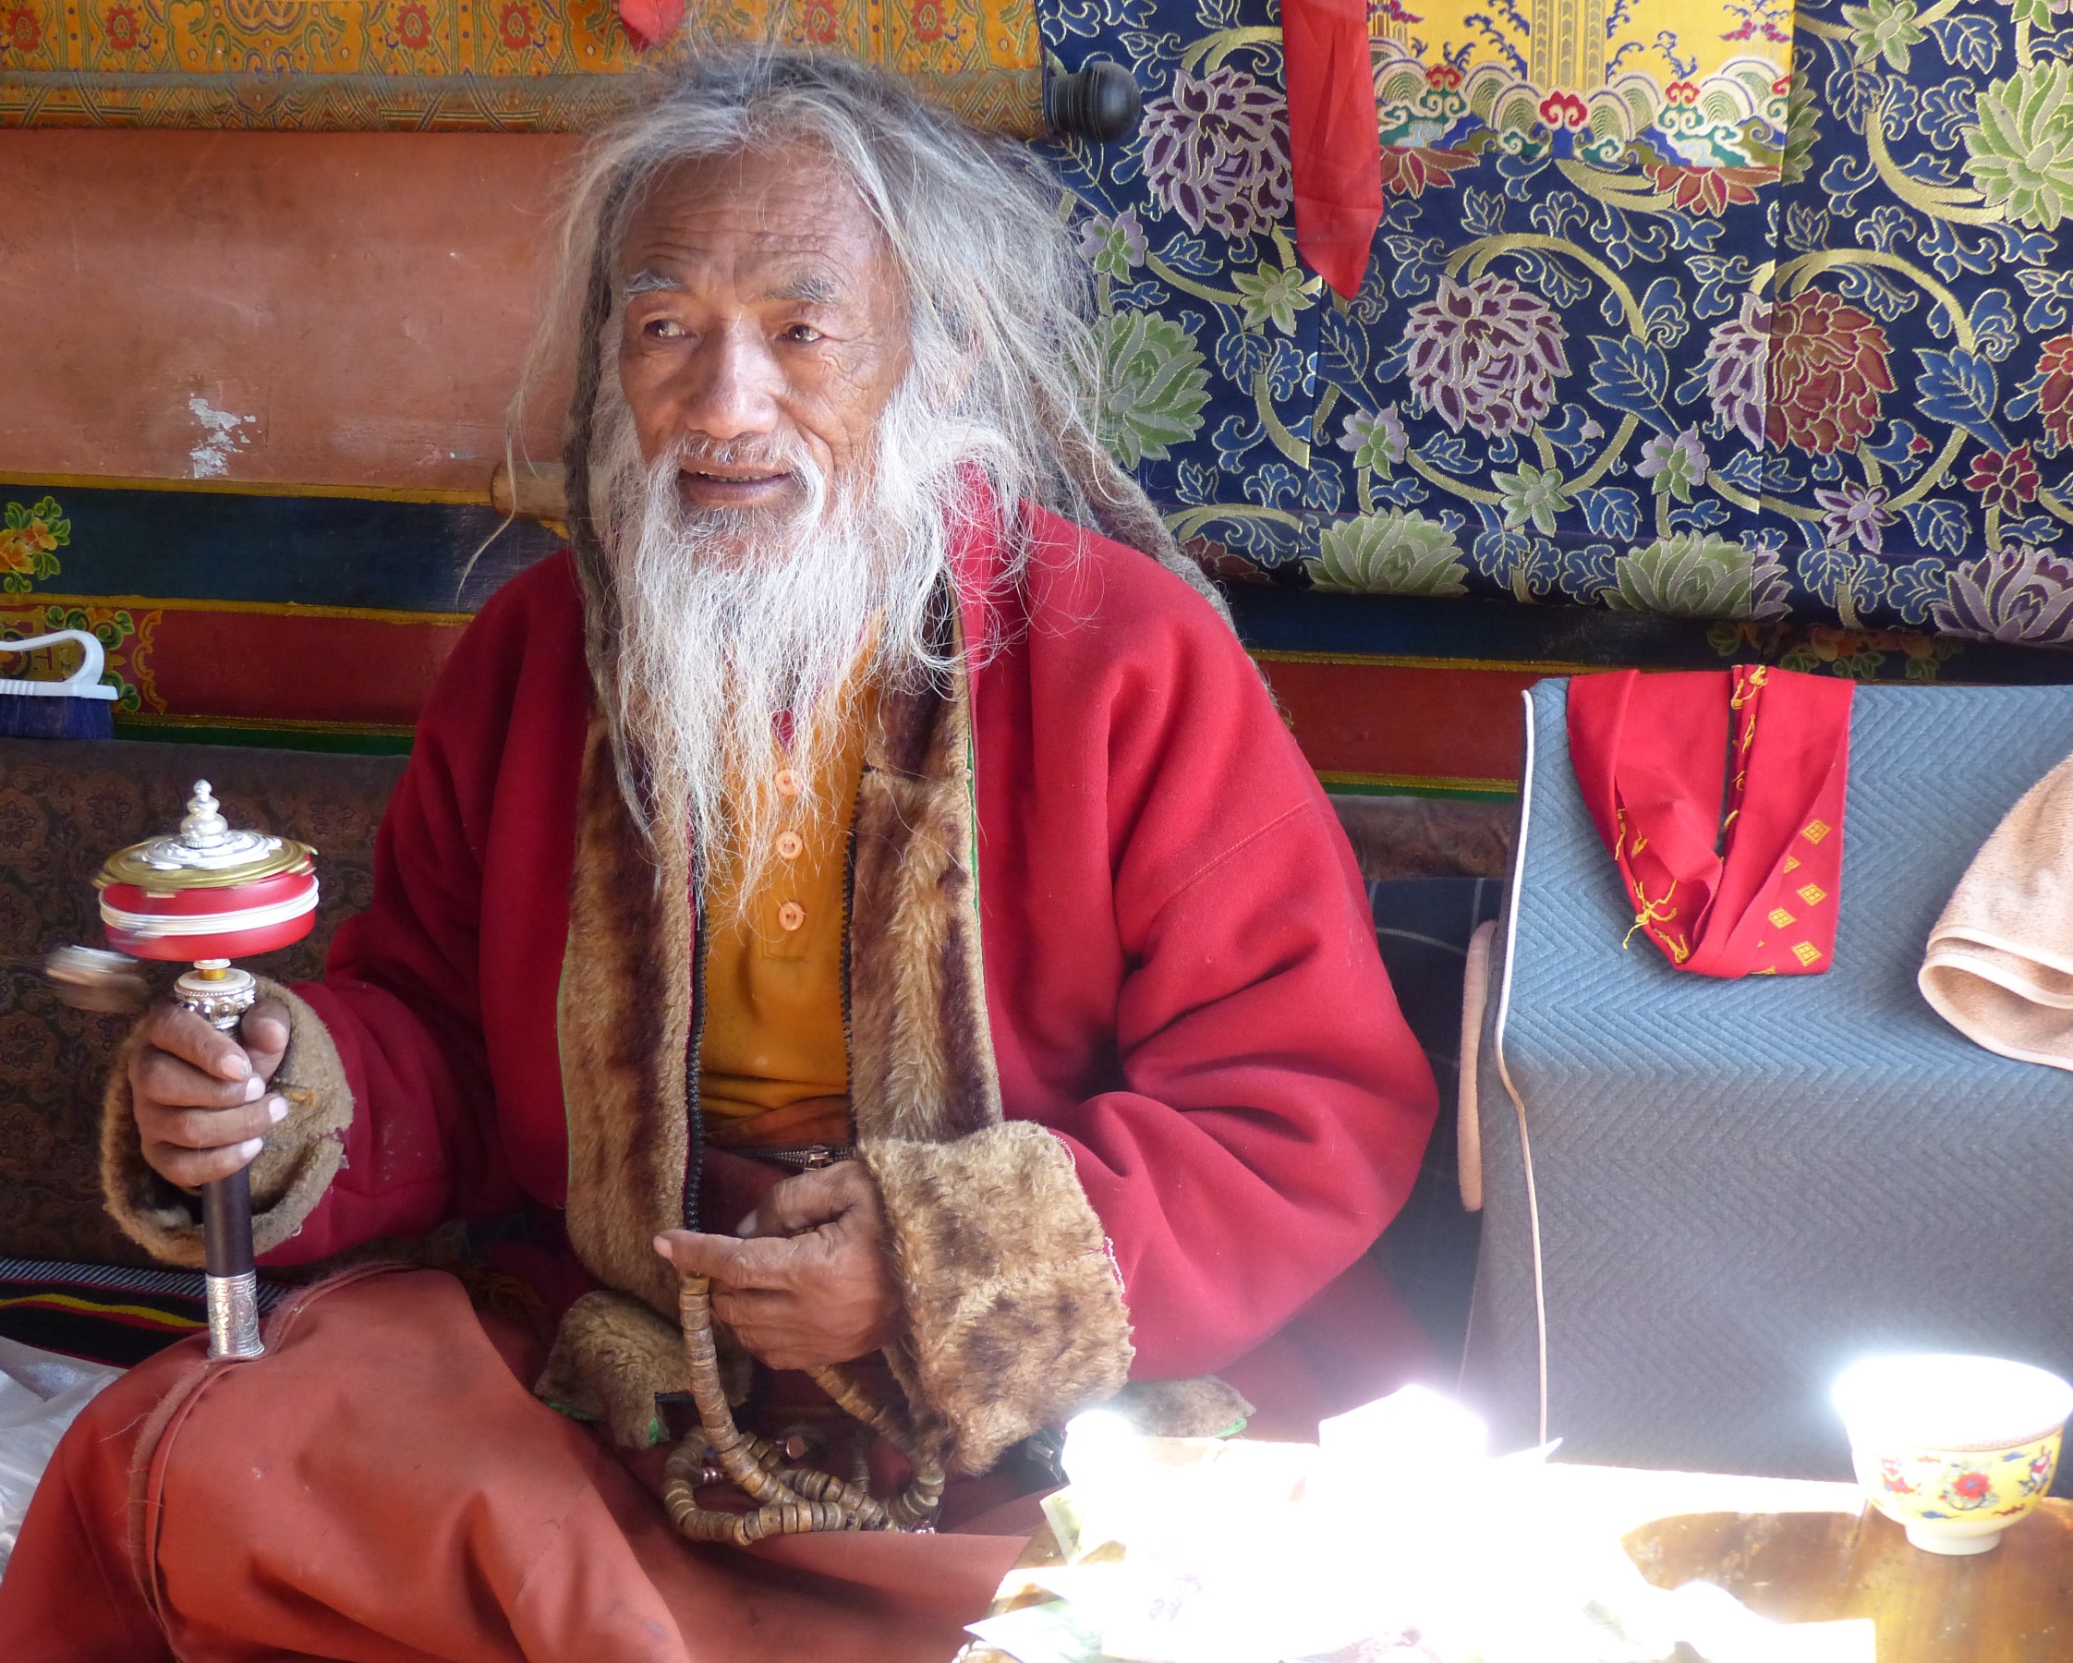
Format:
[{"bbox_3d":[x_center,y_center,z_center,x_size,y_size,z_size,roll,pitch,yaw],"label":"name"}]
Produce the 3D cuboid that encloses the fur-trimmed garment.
[{"bbox_3d":[-0.095,0.076,2.301,0.570,0.455,0.480,5,12,17],"label":"fur-trimmed garment"}]

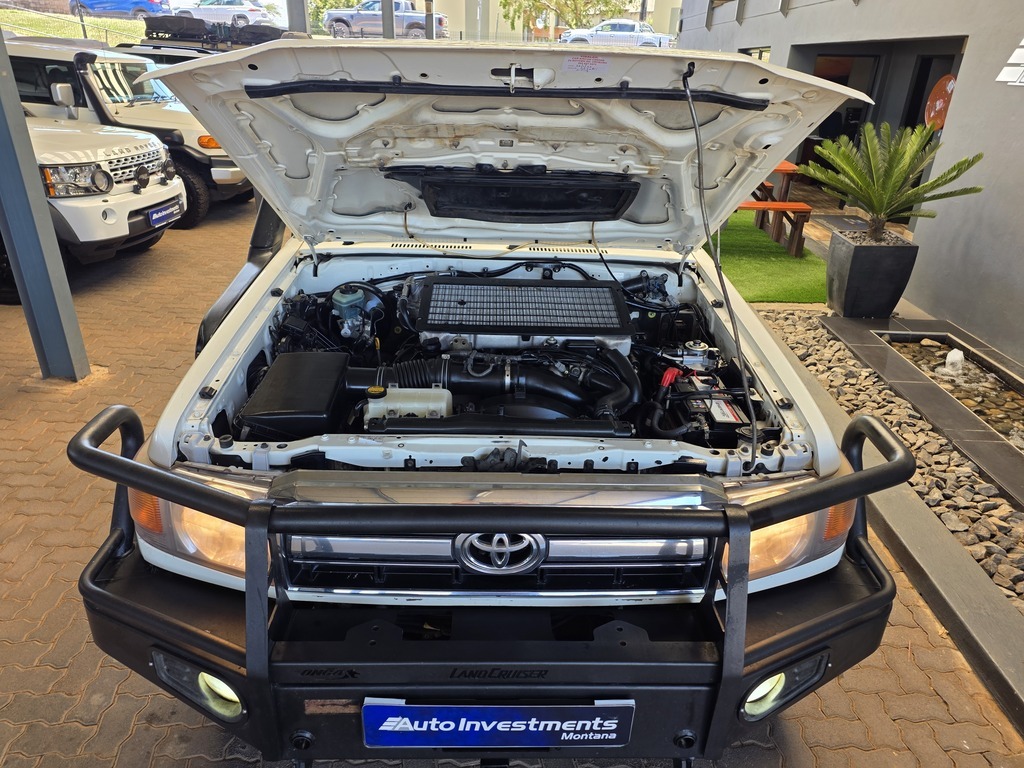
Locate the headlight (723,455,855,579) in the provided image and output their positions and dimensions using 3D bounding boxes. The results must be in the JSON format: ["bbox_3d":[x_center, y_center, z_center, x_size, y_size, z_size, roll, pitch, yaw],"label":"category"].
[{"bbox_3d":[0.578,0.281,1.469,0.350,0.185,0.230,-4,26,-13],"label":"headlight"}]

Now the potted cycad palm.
[{"bbox_3d":[2.651,-1.158,4.933,1.160,1.330,1.120,1,25,-2],"label":"potted cycad palm"}]

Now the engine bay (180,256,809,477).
[{"bbox_3d":[-0.041,0.025,1.950,1.420,0.500,1.140,1,25,-2],"label":"engine bay"}]

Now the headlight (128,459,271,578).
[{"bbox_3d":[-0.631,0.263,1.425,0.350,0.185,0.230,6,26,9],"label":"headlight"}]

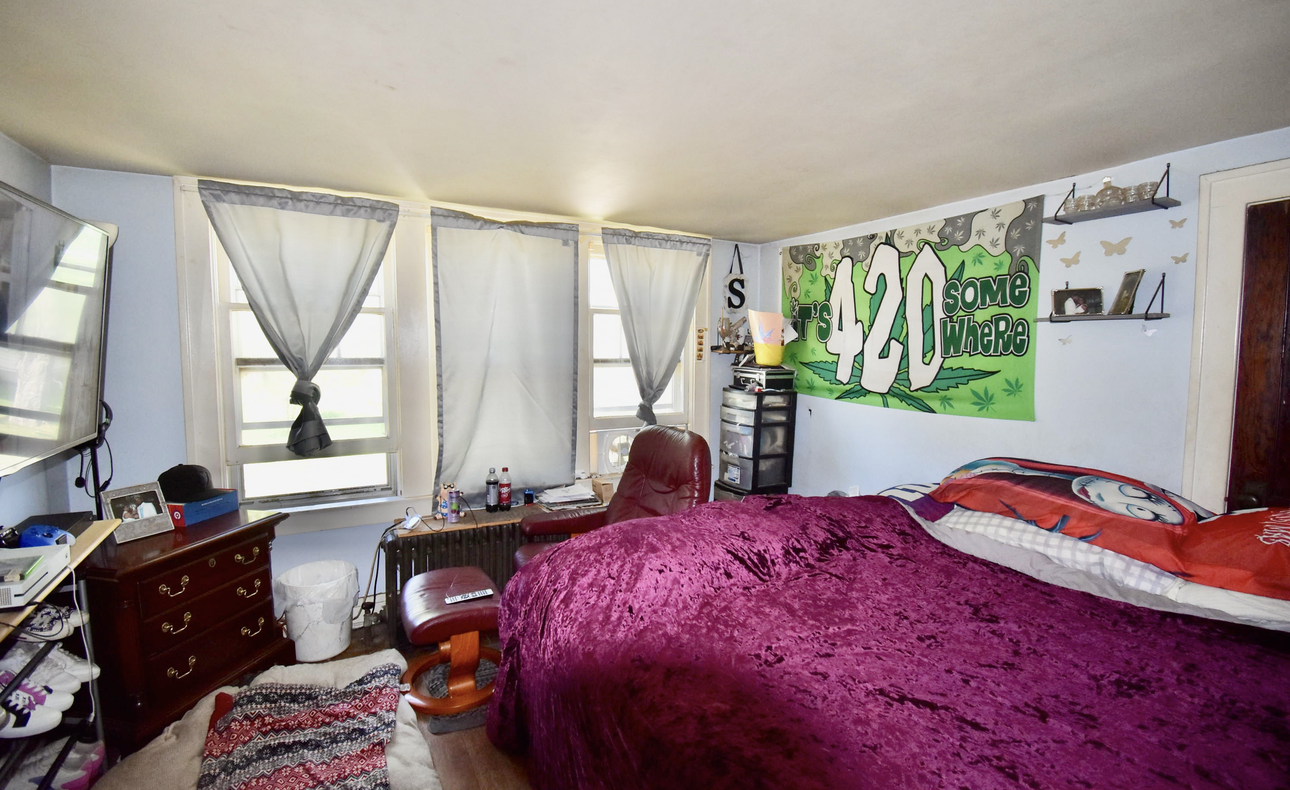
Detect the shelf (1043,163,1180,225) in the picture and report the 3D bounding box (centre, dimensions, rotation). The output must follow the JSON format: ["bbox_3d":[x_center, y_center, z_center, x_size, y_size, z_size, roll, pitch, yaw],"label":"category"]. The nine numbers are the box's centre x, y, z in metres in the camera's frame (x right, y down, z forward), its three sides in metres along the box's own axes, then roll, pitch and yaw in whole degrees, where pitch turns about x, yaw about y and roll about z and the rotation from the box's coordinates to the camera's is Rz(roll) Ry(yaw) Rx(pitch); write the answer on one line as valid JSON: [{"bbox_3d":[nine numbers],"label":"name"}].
[{"bbox_3d":[1.657,-0.724,1.927,0.150,0.158,0.370,-2,5,-29],"label":"shelf"}]

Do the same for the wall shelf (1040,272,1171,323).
[{"bbox_3d":[1.657,-0.348,1.951,0.150,0.158,0.370,-2,5,-29],"label":"wall shelf"}]

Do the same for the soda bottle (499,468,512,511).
[{"bbox_3d":[-0.738,0.490,2.831,0.069,0.230,0.069,-2,5,-29],"label":"soda bottle"}]

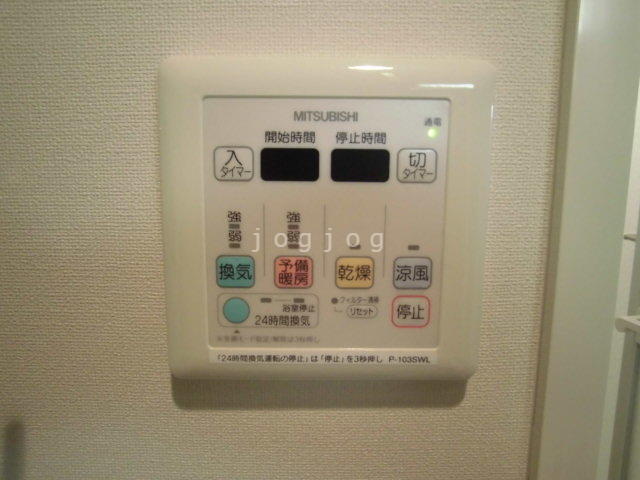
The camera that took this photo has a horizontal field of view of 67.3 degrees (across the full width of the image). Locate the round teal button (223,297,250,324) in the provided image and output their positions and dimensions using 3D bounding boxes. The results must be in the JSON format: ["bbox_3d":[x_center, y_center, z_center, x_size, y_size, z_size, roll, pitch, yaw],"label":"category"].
[{"bbox_3d":[-0.032,0.027,0.182,0.010,0.010,0.003,1,9,0],"label":"round teal button"}]

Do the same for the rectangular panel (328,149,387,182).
[{"bbox_3d":[0.015,-0.027,0.174,0.021,0.012,0.003,1,9,0],"label":"rectangular panel"}]

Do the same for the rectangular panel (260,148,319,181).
[{"bbox_3d":[-0.011,-0.027,0.174,0.021,0.012,0.003,1,9,0],"label":"rectangular panel"}]

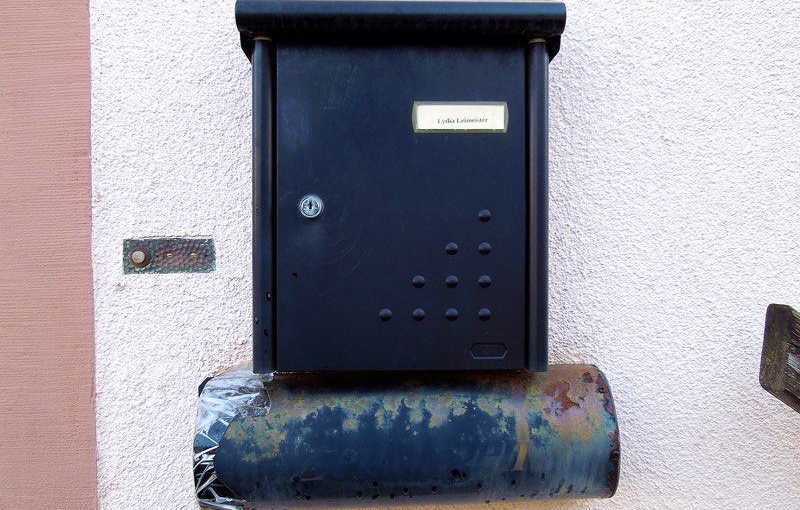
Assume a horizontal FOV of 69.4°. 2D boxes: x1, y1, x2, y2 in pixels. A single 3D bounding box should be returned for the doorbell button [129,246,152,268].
[{"bbox_3d":[-0.292,0.002,0.650,0.025,0.025,0.013,0,1,-2],"label":"doorbell button"}]

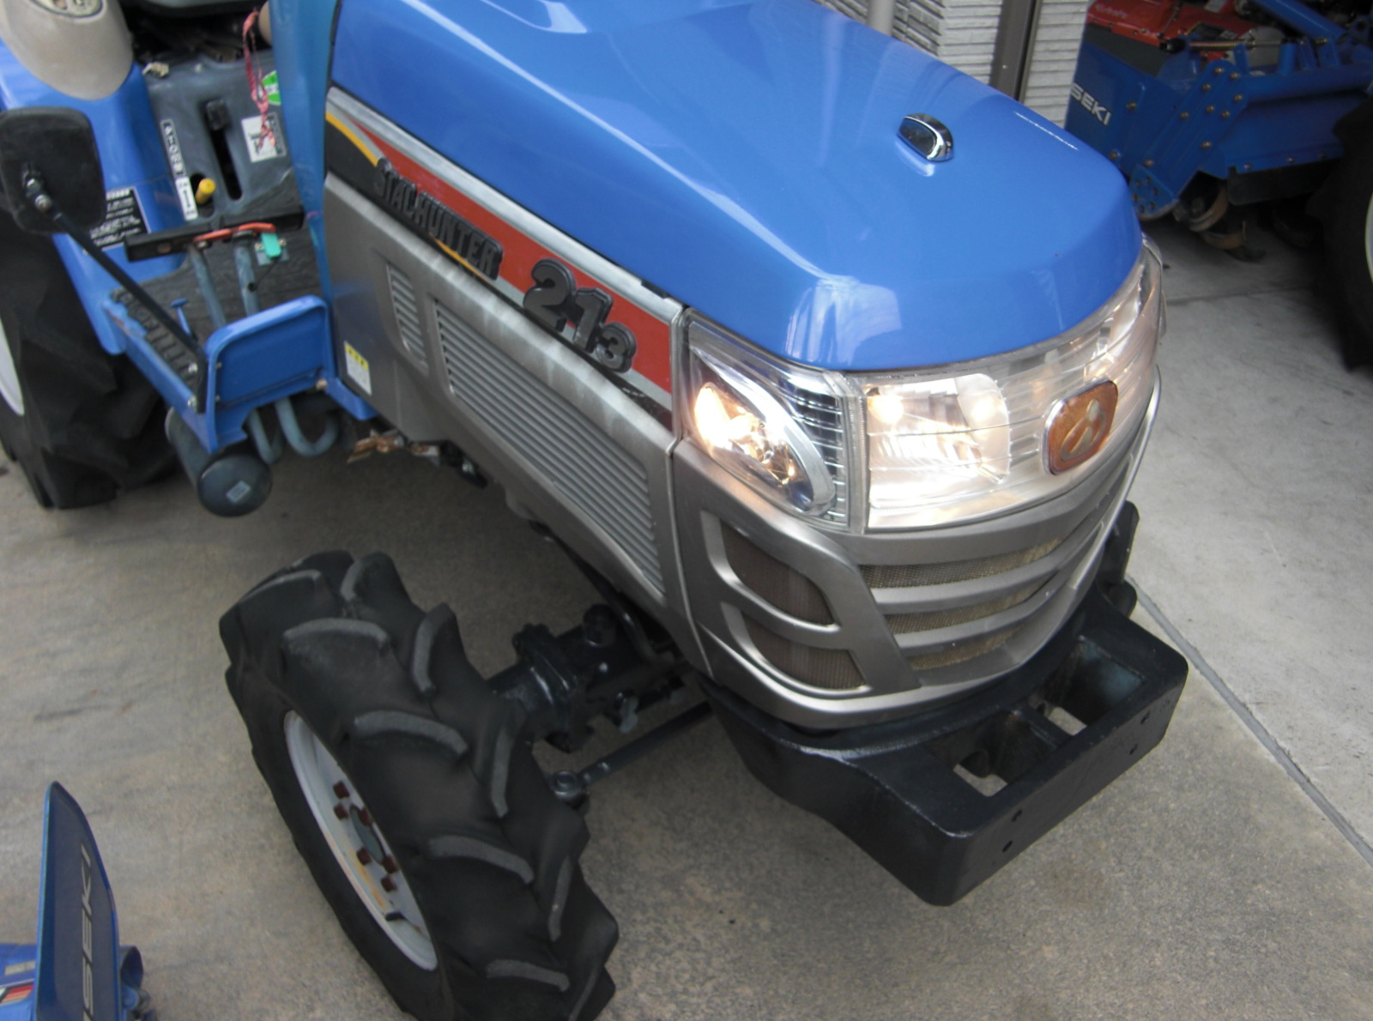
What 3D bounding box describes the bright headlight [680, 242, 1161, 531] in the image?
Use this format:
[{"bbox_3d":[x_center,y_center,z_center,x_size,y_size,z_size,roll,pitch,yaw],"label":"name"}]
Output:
[{"bbox_3d":[0.271,-0.142,1.212,0.498,0.167,0.247,-27,46,-29],"label":"bright headlight"}]

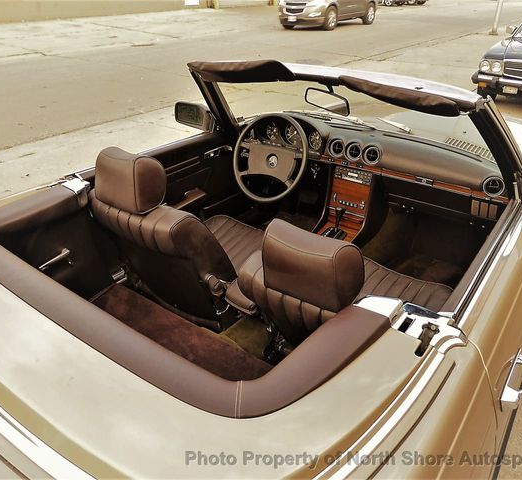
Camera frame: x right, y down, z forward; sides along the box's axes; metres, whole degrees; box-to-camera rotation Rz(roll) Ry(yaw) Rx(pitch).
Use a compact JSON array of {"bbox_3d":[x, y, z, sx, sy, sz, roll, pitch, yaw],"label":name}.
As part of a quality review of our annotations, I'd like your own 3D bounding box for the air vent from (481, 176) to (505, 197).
[{"bbox_3d":[0.887,-0.212,1.759,0.083,0.083,0.035,20,30,33],"label":"air vent"}]

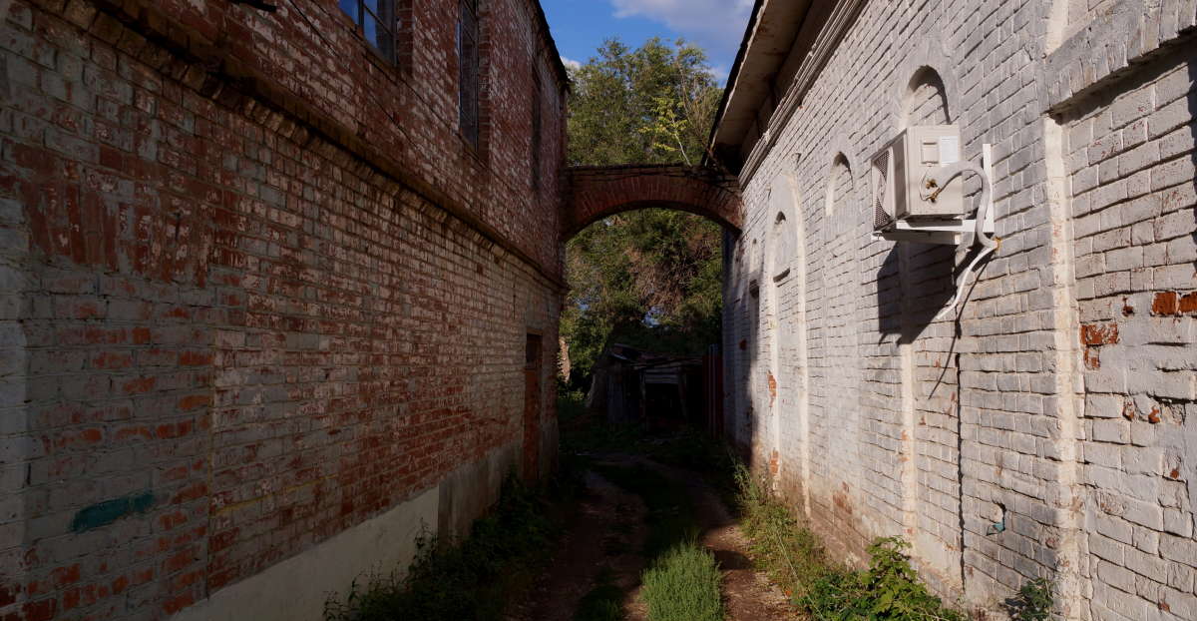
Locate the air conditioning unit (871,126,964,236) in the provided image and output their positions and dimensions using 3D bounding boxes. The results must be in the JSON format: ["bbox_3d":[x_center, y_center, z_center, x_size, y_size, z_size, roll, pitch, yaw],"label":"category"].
[{"bbox_3d":[1.721,-0.690,4.890,0.263,0.437,0.696,-1,-3,3],"label":"air conditioning unit"}]

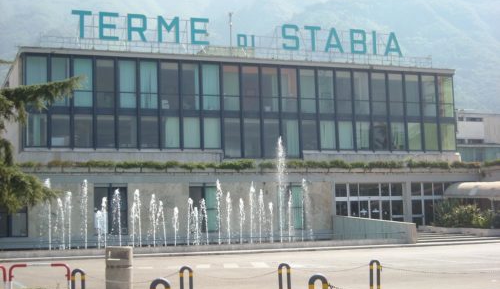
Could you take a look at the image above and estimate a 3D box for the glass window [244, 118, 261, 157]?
[{"bbox_3d":[0.177,-0.426,59.101,1.193,2.530,0.120,1,-6,-22],"label":"glass window"}]

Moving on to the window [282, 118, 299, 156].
[{"bbox_3d":[2.790,-0.392,60.167,1.193,2.530,0.120,1,-6,-22],"label":"window"}]

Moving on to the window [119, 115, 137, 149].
[{"bbox_3d":[-7.936,-0.827,57.238,1.218,2.017,0.100,1,-6,-22],"label":"window"}]

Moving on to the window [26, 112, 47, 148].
[{"bbox_3d":[-12.429,-0.829,51.351,1.210,1.978,0.120,1,-7,-22],"label":"window"}]

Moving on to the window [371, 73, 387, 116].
[{"bbox_3d":[9.174,-3.562,62.353,1.190,3.113,0.150,1,-7,-22],"label":"window"}]

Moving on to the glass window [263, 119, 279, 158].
[{"bbox_3d":[1.479,-0.432,61.021,1.218,2.580,0.100,1,-6,-22],"label":"glass window"}]

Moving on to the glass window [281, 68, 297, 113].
[{"bbox_3d":[2.688,-3.642,59.722,1.190,3.113,0.150,1,-7,-22],"label":"glass window"}]

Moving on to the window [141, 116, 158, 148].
[{"bbox_3d":[-6.292,-0.770,55.699,1.190,2.058,0.150,1,-7,-22],"label":"window"}]

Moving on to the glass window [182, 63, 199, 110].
[{"bbox_3d":[-3.992,-3.871,59.181,1.218,3.107,0.100,1,-6,-22],"label":"glass window"}]

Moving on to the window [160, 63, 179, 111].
[{"bbox_3d":[-5.167,-3.790,56.980,1.211,3.098,0.120,1,-7,-22],"label":"window"}]

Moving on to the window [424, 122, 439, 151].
[{"bbox_3d":[13.305,-0.527,64.489,1.193,1.983,0.120,1,-6,-22],"label":"window"}]

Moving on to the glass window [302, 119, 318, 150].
[{"bbox_3d":[4.154,-0.661,60.349,1.192,2.093,0.120,1,-7,-22],"label":"glass window"}]

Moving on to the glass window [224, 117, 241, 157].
[{"bbox_3d":[-1.129,-0.436,58.194,1.159,2.636,0.120,1,-7,-22],"label":"glass window"}]

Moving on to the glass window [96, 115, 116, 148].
[{"bbox_3d":[-8.994,-0.781,55.068,1.151,2.055,0.120,1,-7,-22],"label":"glass window"}]

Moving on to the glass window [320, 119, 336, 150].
[{"bbox_3d":[5.502,-0.662,62.682,1.218,2.017,0.100,1,-6,-22],"label":"glass window"}]

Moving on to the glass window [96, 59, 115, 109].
[{"bbox_3d":[-9.367,-3.937,57.003,1.218,3.107,0.100,1,-6,-22],"label":"glass window"}]

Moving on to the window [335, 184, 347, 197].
[{"bbox_3d":[6.250,3.149,60.182,0.921,0.916,0.120,1,-7,-22],"label":"window"}]

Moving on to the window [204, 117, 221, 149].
[{"bbox_3d":[-2.385,-0.714,55.495,1.138,2.008,0.120,1,-7,-22],"label":"window"}]

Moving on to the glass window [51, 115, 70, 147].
[{"bbox_3d":[-11.481,-0.834,53.593,1.190,2.058,0.150,1,-7,-22],"label":"glass window"}]

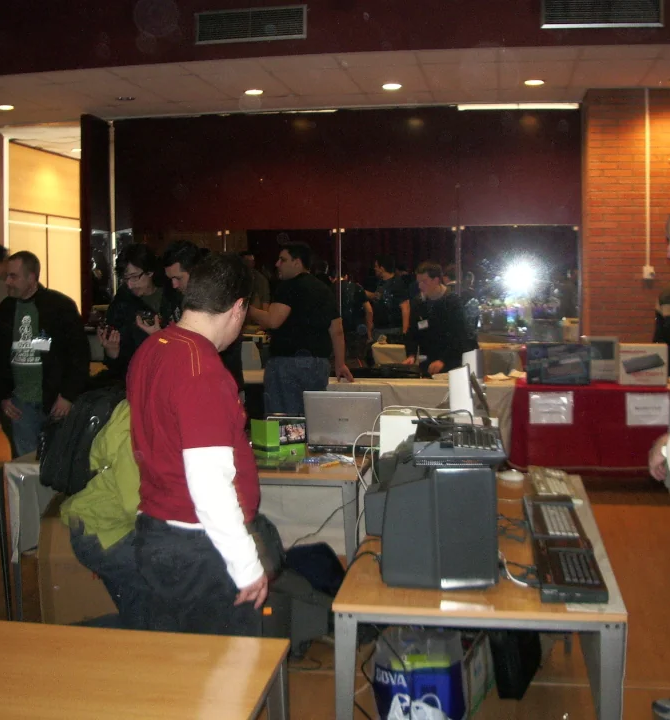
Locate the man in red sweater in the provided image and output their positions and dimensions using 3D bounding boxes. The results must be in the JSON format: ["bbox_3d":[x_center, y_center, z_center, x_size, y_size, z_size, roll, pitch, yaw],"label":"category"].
[{"bbox_3d":[-0.360,0.515,2.574,0.410,1.590,0.500,-3,6,-30],"label":"man in red sweater"}]

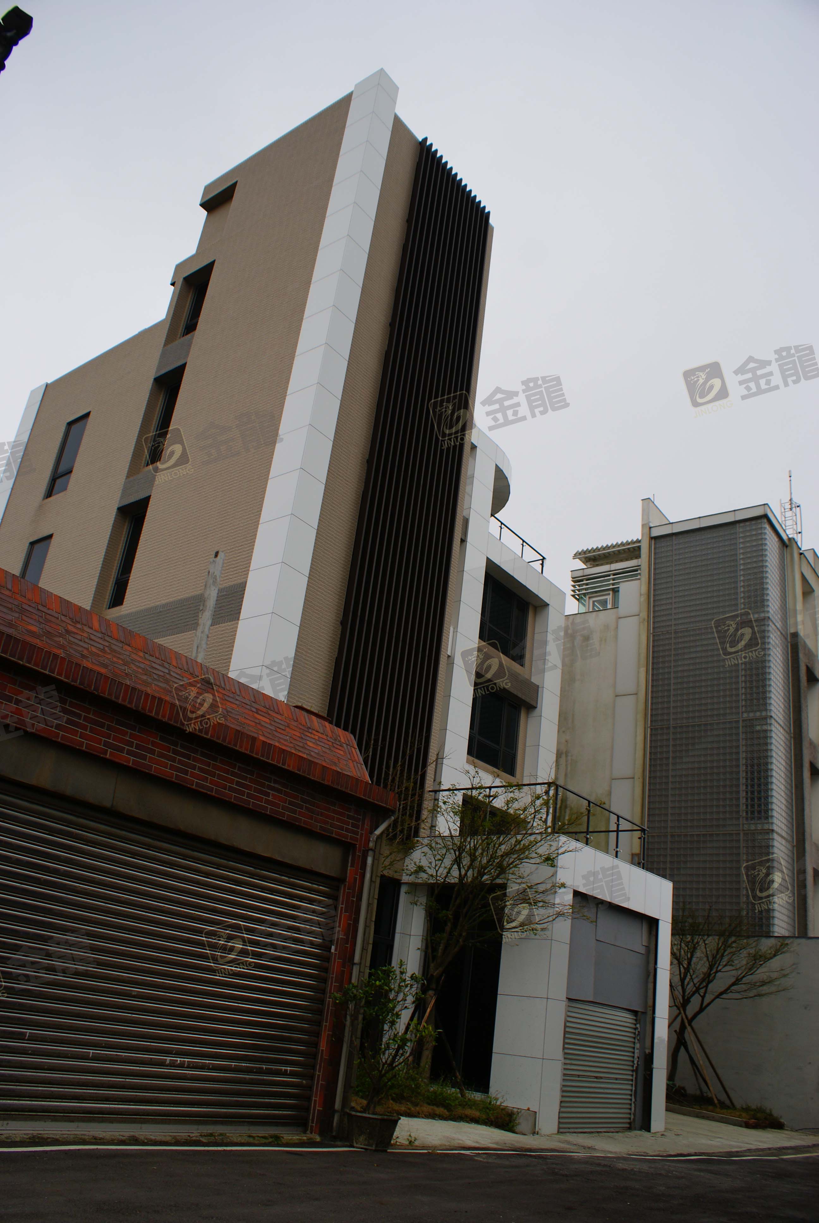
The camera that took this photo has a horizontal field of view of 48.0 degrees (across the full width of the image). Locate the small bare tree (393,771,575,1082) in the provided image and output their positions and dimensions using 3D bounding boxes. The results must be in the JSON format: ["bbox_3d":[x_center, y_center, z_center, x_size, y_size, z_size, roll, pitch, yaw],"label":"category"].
[{"bbox_3d":[1.185,5.281,15.516,2.900,5.224,2.800,5,-24,6],"label":"small bare tree"}]

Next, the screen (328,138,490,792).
[{"bbox_3d":[0.240,-3.533,19.820,0.240,16.120,2.961,-11,-30,35],"label":"screen"}]

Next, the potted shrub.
[{"bbox_3d":[-0.310,4.660,9.750,1.100,1.850,1.000,7,-23,0],"label":"potted shrub"}]

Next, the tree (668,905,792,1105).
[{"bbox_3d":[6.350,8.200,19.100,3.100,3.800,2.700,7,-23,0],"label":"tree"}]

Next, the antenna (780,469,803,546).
[{"bbox_3d":[14.800,-3.800,35.500,0.700,4.000,0.700,-7,-27,31],"label":"antenna"}]

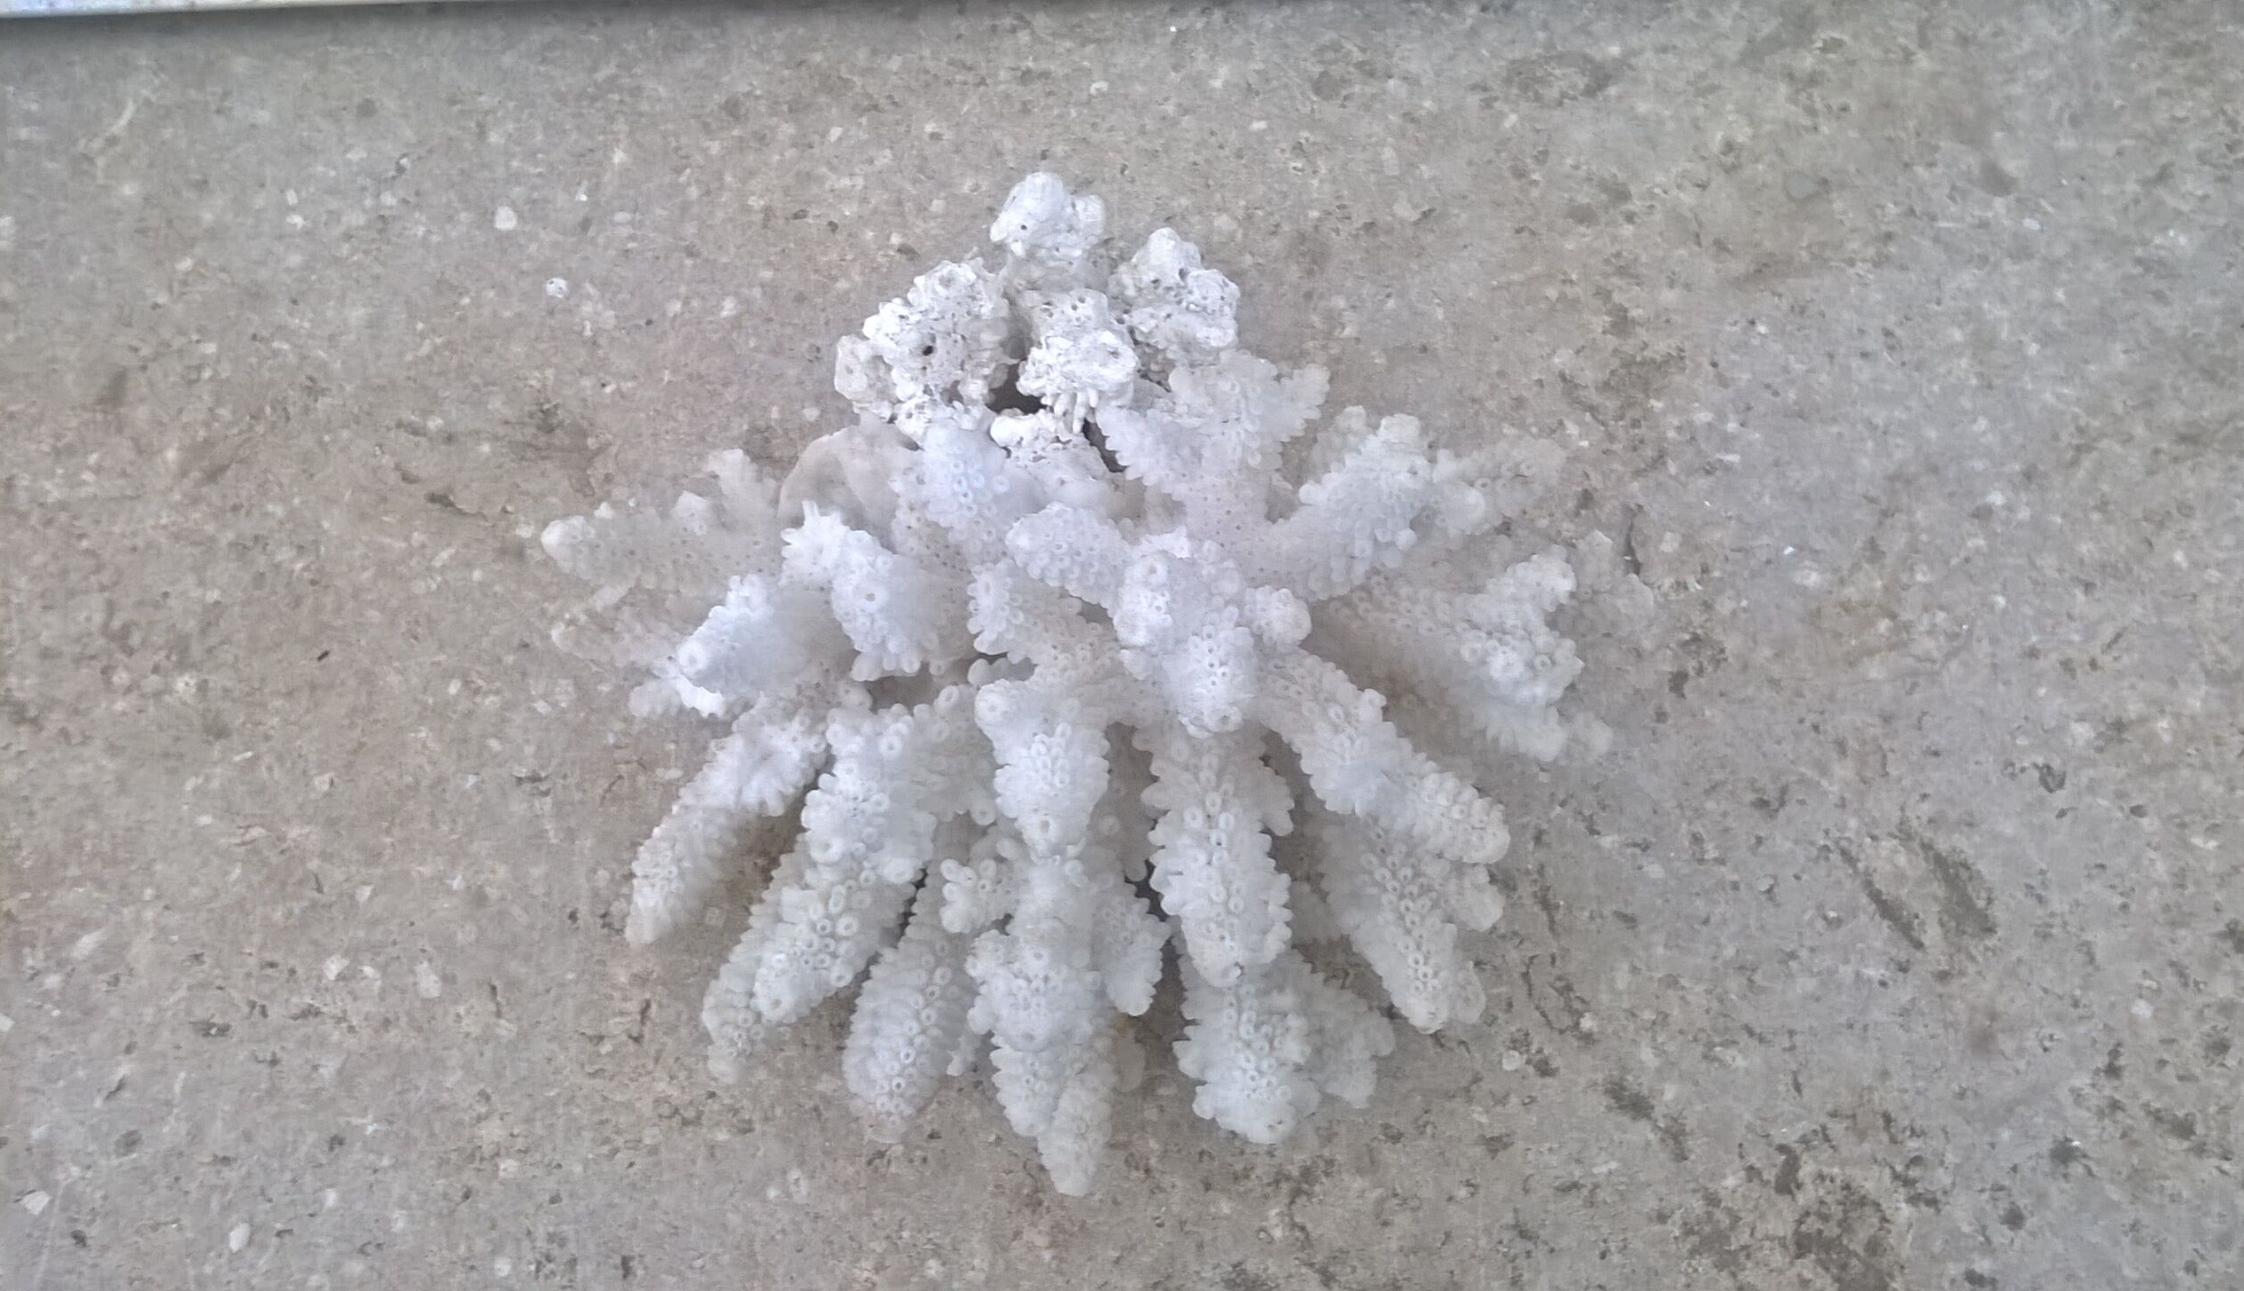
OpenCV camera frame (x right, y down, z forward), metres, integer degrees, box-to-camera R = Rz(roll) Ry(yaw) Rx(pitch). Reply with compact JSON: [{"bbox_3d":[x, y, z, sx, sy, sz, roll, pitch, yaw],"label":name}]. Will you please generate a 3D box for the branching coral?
[{"bbox_3d":[-0.007,-0.002,0.279,0.158,0.072,0.149,0,73,0],"label":"branching coral"}]

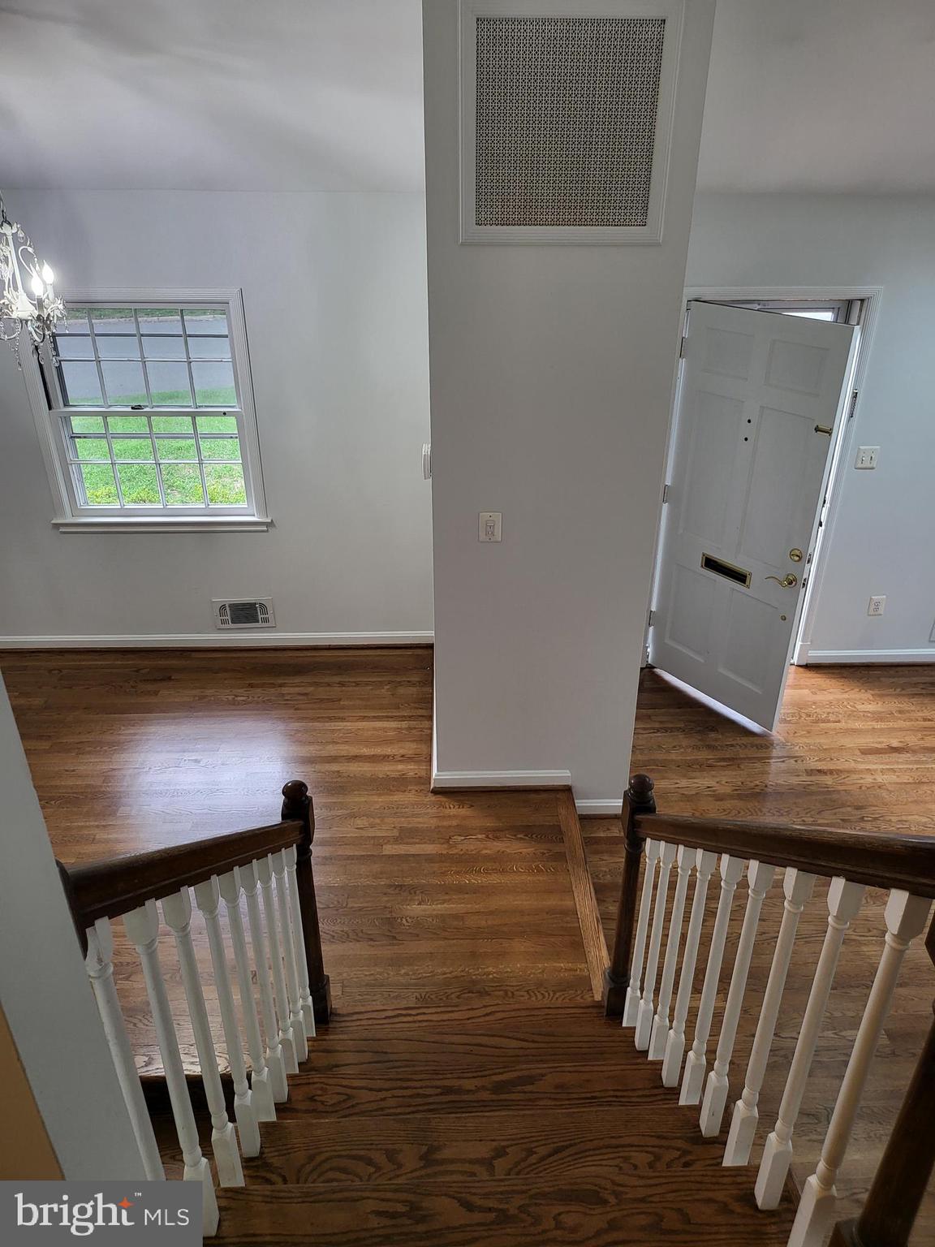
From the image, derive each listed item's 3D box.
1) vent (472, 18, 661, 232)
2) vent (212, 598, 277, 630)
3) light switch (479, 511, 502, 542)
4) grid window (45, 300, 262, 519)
[{"bbox_3d":[0.308,-1.547,2.694,0.572,0.572,0.025,-1,27,-2],"label":"vent"},{"bbox_3d":[-1.280,-0.054,4.959,0.341,0.189,0.025,-1,27,-2],"label":"vent"},{"bbox_3d":[0.089,-0.364,3.299,0.086,0.125,0.015,-1,27,-2],"label":"light switch"},{"bbox_3d":[-1.631,-1.082,4.455,1.001,1.113,0.090,-1,27,-2],"label":"grid window"}]

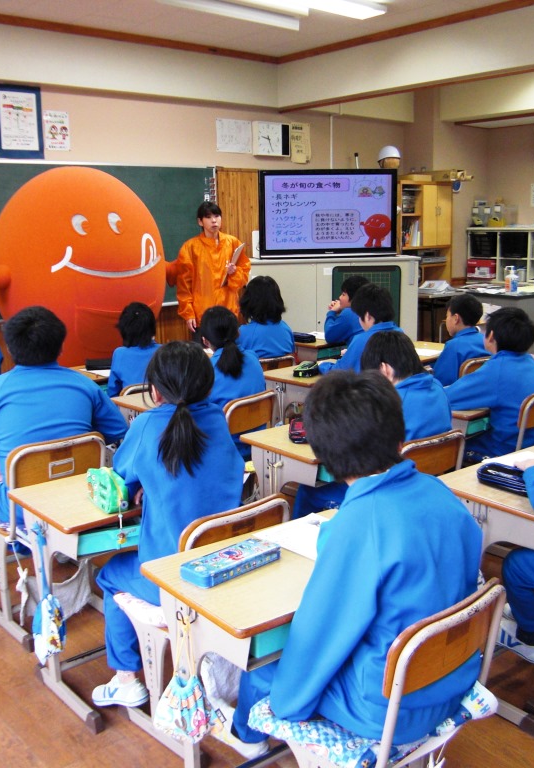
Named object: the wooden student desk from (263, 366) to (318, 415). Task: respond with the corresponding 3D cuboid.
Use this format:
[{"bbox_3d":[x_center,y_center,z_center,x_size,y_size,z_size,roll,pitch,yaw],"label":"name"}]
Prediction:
[{"bbox_3d":[0.332,0.252,4.101,0.600,0.640,0.420,-9,14,-35],"label":"wooden student desk"}]

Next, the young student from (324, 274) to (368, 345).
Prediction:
[{"bbox_3d":[0.483,-0.164,5.267,0.642,1.050,0.393,9,15,42],"label":"young student"}]

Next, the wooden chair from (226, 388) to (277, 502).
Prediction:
[{"bbox_3d":[-0.167,0.384,3.782,0.453,0.675,0.388,8,15,41],"label":"wooden chair"}]

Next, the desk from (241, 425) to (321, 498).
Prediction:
[{"bbox_3d":[0.280,0.492,3.044,0.621,0.642,0.429,-10,14,-38],"label":"desk"}]

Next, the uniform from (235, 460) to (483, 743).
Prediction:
[{"bbox_3d":[0.138,0.555,1.905,0.534,0.846,0.655,-8,13,-31],"label":"uniform"}]

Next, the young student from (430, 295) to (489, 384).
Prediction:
[{"bbox_3d":[0.914,-0.025,4.525,0.430,1.000,0.620,-10,14,-37],"label":"young student"}]

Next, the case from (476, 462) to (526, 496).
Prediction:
[{"bbox_3d":[0.720,0.278,2.413,0.086,0.047,0.210,-10,14,-38],"label":"case"}]

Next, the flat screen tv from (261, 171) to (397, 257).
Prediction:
[{"bbox_3d":[0.539,-1.456,7.119,1.200,0.730,0.120,-3,11,-7],"label":"flat screen tv"}]

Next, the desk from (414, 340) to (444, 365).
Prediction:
[{"bbox_3d":[0.843,0.133,4.659,0.600,0.640,0.420,-10,14,-38],"label":"desk"}]

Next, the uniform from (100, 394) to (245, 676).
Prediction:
[{"bbox_3d":[-0.270,0.463,2.338,0.420,0.900,0.540,-11,15,-39],"label":"uniform"}]

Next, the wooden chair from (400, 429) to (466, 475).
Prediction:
[{"bbox_3d":[0.408,0.497,3.029,0.370,0.730,0.460,-10,14,-35],"label":"wooden chair"}]

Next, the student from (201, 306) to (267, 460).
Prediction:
[{"bbox_3d":[-0.213,0.198,3.596,0.420,1.120,0.580,-10,15,-38],"label":"student"}]

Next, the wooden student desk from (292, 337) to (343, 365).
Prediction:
[{"bbox_3d":[0.417,0.017,5.418,0.621,0.639,0.429,-10,14,-38],"label":"wooden student desk"}]

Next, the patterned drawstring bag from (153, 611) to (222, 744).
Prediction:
[{"bbox_3d":[-0.184,0.635,1.784,0.080,0.290,0.170,-10,14,-37],"label":"patterned drawstring bag"}]

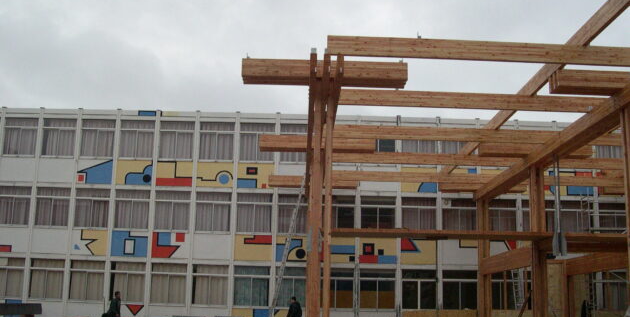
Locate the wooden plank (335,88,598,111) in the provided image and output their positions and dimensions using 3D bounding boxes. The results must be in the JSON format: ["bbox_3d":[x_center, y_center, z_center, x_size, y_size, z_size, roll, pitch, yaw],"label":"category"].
[{"bbox_3d":[4.332,-1.592,19.152,7.300,0.420,0.140,1,-11,-1],"label":"wooden plank"}]

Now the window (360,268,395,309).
[{"bbox_3d":[2.639,5.501,29.070,1.495,1.765,0.120,1,-11,-1],"label":"window"}]

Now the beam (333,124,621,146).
[{"bbox_3d":[4.803,-0.689,21.239,9.214,0.400,0.120,1,-11,-1],"label":"beam"}]

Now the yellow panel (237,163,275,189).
[{"bbox_3d":[-2.619,0.767,30.489,1.674,1.143,0.100,2,-11,-1],"label":"yellow panel"}]

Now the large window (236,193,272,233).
[{"bbox_3d":[-2.642,2.348,30.088,1.550,1.800,0.120,1,-11,-1],"label":"large window"}]

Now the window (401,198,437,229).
[{"bbox_3d":[4.526,2.549,30.201,1.500,1.700,0.150,1,-12,0],"label":"window"}]

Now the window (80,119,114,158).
[{"bbox_3d":[-9.615,-0.885,30.623,1.590,1.750,0.120,1,-11,-1],"label":"window"}]

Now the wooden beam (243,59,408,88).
[{"bbox_3d":[0.229,-1.919,15.682,3.691,0.413,0.600,2,-11,-1],"label":"wooden beam"}]

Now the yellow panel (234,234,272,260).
[{"bbox_3d":[-2.598,3.807,29.311,1.618,1.113,0.070,1,-11,-1],"label":"yellow panel"}]

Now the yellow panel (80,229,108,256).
[{"bbox_3d":[-9.391,3.592,29.238,1.213,1.140,0.070,1,-11,-1],"label":"yellow panel"}]

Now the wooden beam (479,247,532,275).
[{"bbox_3d":[6.767,3.696,24.506,0.200,0.567,6.600,1,-12,0],"label":"wooden beam"}]

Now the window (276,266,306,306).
[{"bbox_3d":[-0.916,5.466,29.489,1.500,1.720,0.120,1,-11,-1],"label":"window"}]

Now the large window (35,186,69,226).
[{"bbox_3d":[-11.466,2.110,30.290,1.500,1.700,0.150,1,-12,0],"label":"large window"}]

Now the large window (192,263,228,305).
[{"bbox_3d":[-4.387,5.327,28.990,1.550,1.731,0.120,1,-11,-1],"label":"large window"}]

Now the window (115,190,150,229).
[{"bbox_3d":[-7.835,2.200,29.533,1.581,1.716,0.120,1,-11,-1],"label":"window"}]

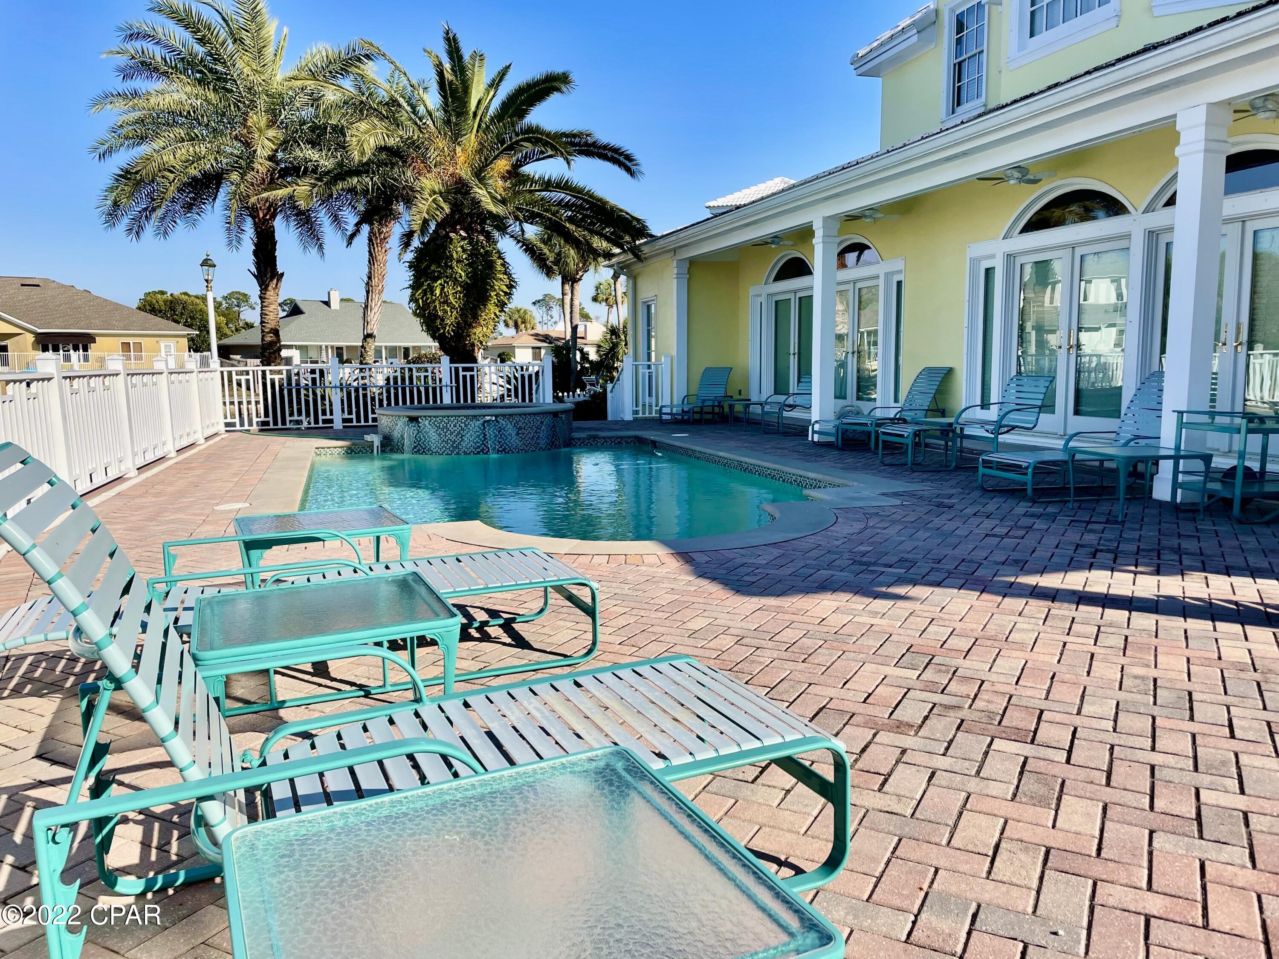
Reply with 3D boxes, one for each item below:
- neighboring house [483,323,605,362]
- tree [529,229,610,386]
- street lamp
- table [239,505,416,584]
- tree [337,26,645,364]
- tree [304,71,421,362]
[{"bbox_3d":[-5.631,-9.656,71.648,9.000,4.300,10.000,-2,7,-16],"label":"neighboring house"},{"bbox_3d":[-2.336,-5.202,31.726,2.900,5.989,2.900,-2,7,-16],"label":"tree"},{"bbox_3d":[-7.179,-2.819,16.023,0.300,1.875,0.300,-2,7,-16],"label":"street lamp"},{"bbox_3d":[-1.365,0.409,4.138,0.645,0.455,0.645,-4,8,-25],"label":"table"},{"bbox_3d":[-3.012,-4.625,18.807,6.100,7.952,6.000,-2,7,-16],"label":"tree"},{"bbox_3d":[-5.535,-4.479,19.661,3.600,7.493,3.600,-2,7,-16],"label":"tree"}]

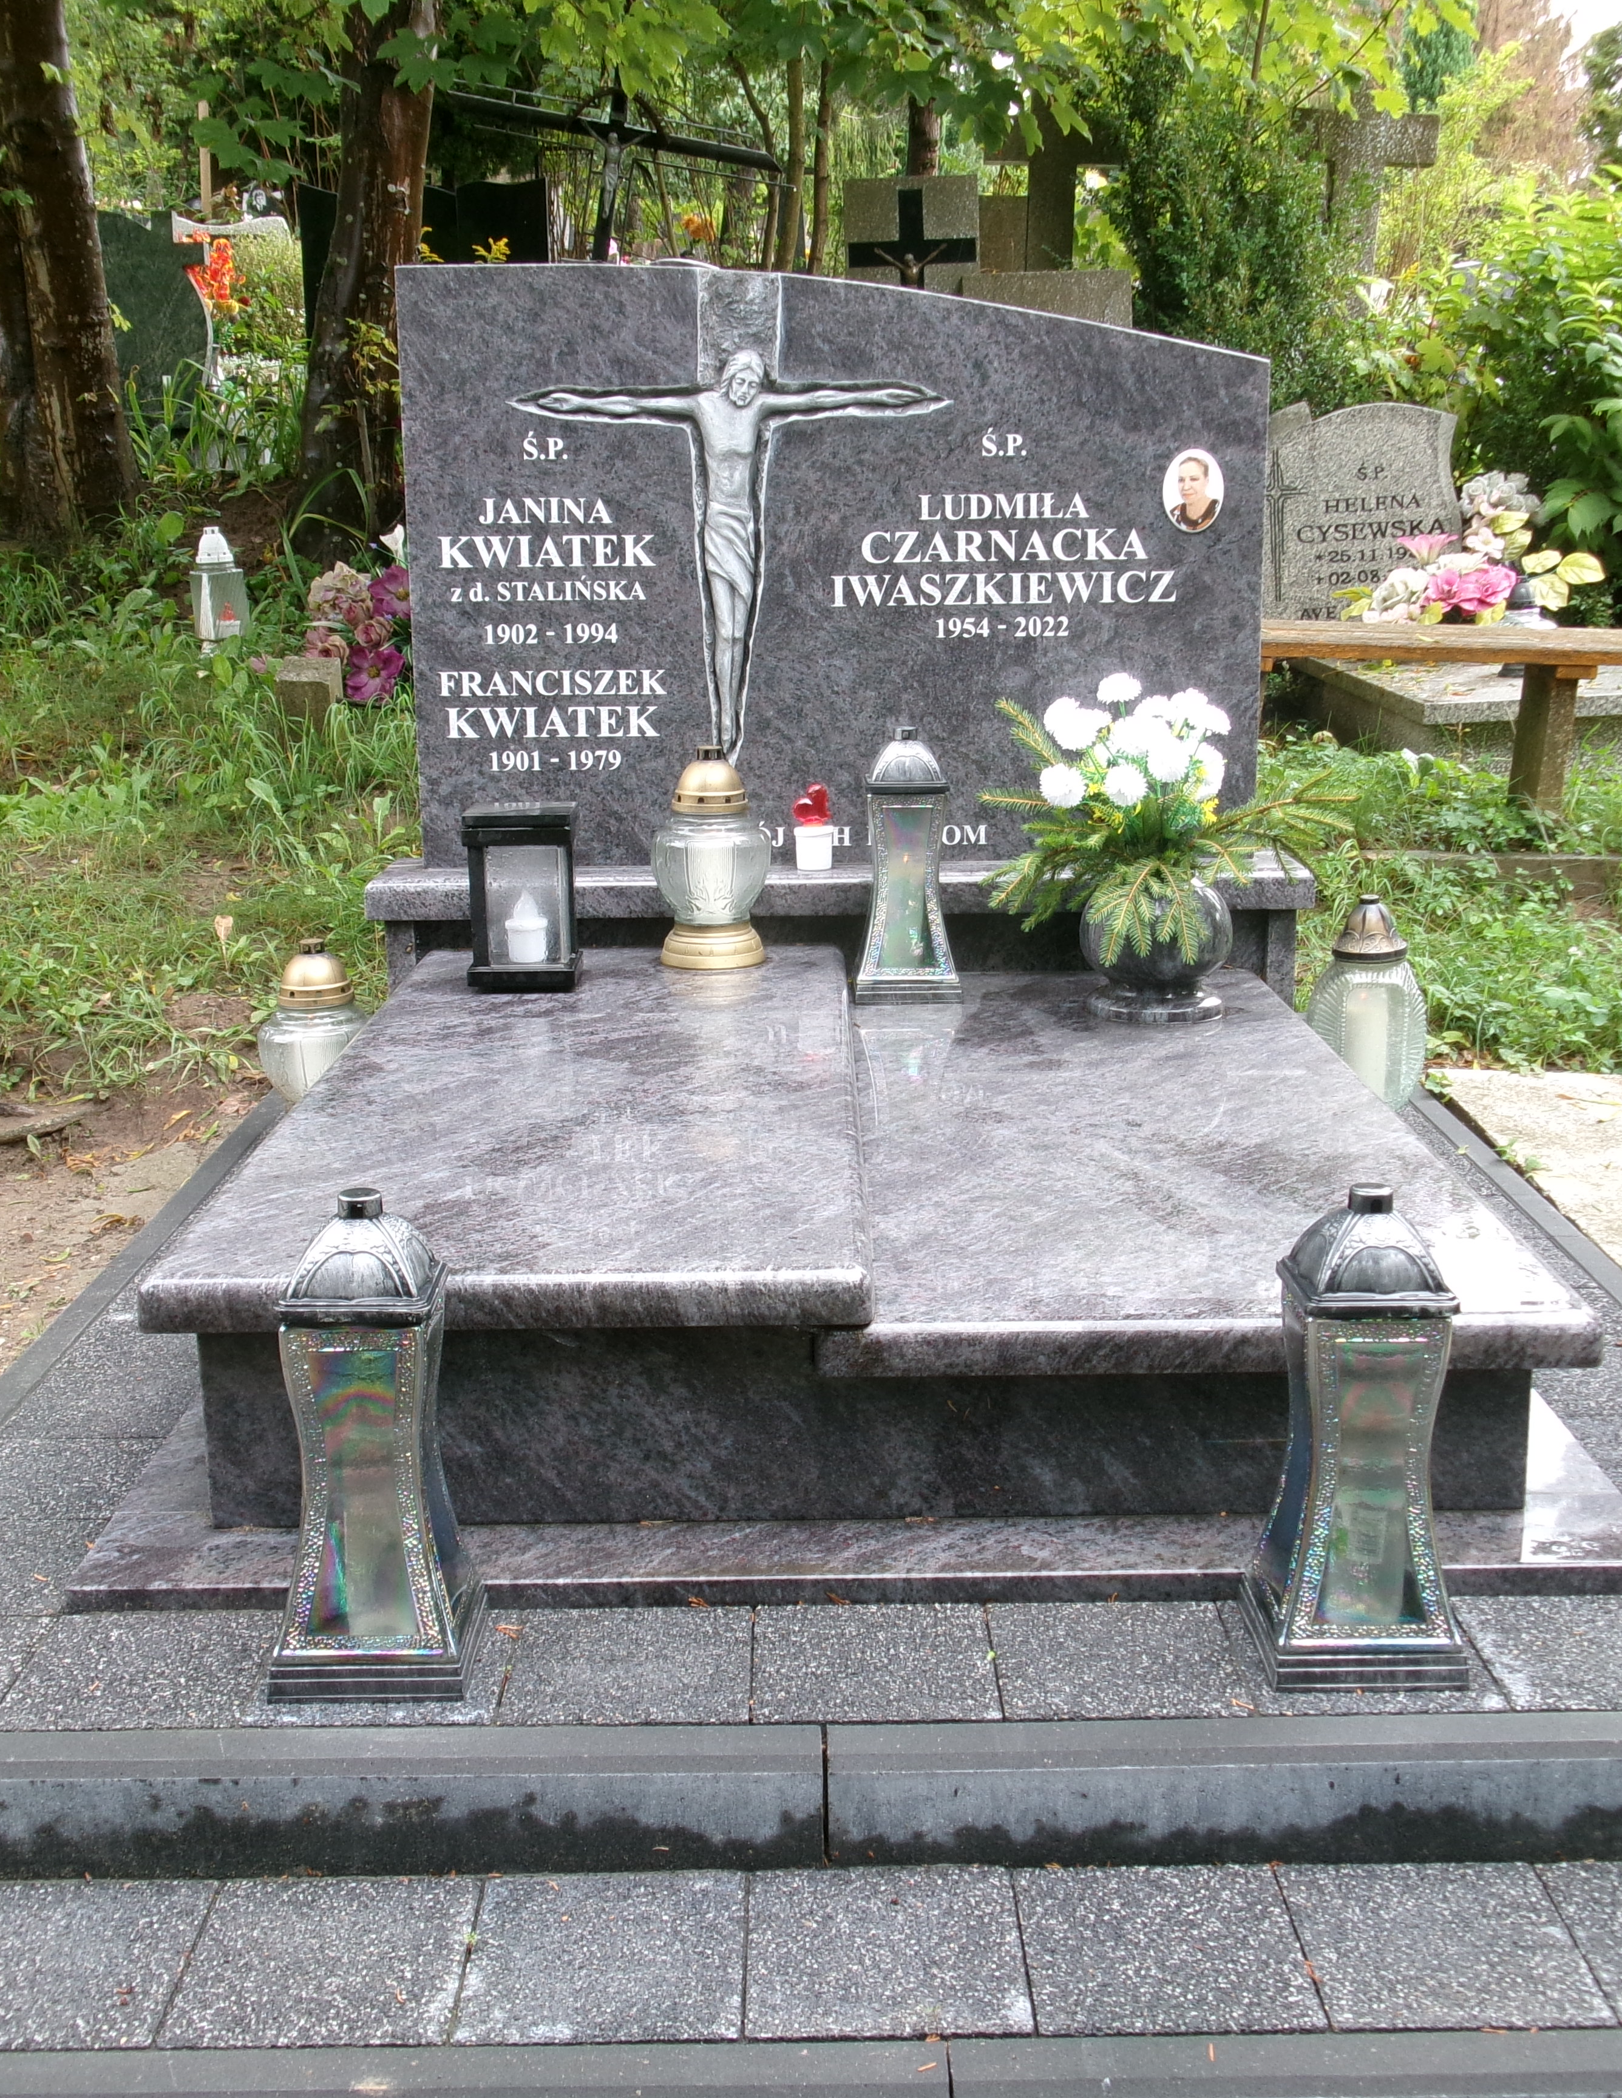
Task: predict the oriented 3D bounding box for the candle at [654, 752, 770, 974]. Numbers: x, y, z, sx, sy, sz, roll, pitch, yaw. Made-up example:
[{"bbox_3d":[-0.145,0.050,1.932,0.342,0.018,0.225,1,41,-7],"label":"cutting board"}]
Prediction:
[{"bbox_3d":[-0.146,-0.288,3.365,0.178,0.313,0.178,-1,12,0],"label":"candle"}]

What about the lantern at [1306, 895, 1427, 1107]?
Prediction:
[{"bbox_3d":[0.876,-0.070,3.564,0.191,0.339,0.191,-1,12,0],"label":"lantern"}]

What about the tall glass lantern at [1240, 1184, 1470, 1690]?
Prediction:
[{"bbox_3d":[0.457,0.311,1.882,0.156,0.402,0.156,-1,13,0],"label":"tall glass lantern"}]

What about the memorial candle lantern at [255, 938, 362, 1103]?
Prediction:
[{"bbox_3d":[-0.750,-0.010,3.436,0.178,0.316,0.178,-1,12,0],"label":"memorial candle lantern"}]

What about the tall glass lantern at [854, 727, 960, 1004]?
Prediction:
[{"bbox_3d":[0.145,-0.277,3.376,0.155,0.395,0.155,-1,12,0],"label":"tall glass lantern"}]

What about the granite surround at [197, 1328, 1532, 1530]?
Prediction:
[{"bbox_3d":[0.047,0.173,2.775,1.212,0.200,1.450,-1,13,0],"label":"granite surround"}]

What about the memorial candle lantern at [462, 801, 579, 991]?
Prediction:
[{"bbox_3d":[-0.415,-0.224,3.259,0.154,0.243,0.152,0,12,4],"label":"memorial candle lantern"}]

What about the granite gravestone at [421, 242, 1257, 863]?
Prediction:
[{"bbox_3d":[0.042,-0.741,3.505,1.306,0.904,0.090,-1,13,0],"label":"granite gravestone"}]

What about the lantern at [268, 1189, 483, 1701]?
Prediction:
[{"bbox_3d":[-0.368,0.318,1.887,0.159,0.410,0.159,-1,13,0],"label":"lantern"}]

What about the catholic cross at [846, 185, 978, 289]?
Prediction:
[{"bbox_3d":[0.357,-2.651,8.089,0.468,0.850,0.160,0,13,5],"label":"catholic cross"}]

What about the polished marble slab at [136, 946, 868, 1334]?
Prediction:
[{"bbox_3d":[-0.275,0.054,2.721,0.642,0.050,1.500,-1,13,0],"label":"polished marble slab"}]

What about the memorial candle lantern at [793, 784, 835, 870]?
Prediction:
[{"bbox_3d":[0.004,-0.354,3.597,0.064,0.132,0.064,-1,13,0],"label":"memorial candle lantern"}]

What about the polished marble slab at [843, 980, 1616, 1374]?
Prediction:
[{"bbox_3d":[0.357,0.085,2.818,0.704,0.051,1.591,-1,13,0],"label":"polished marble slab"}]

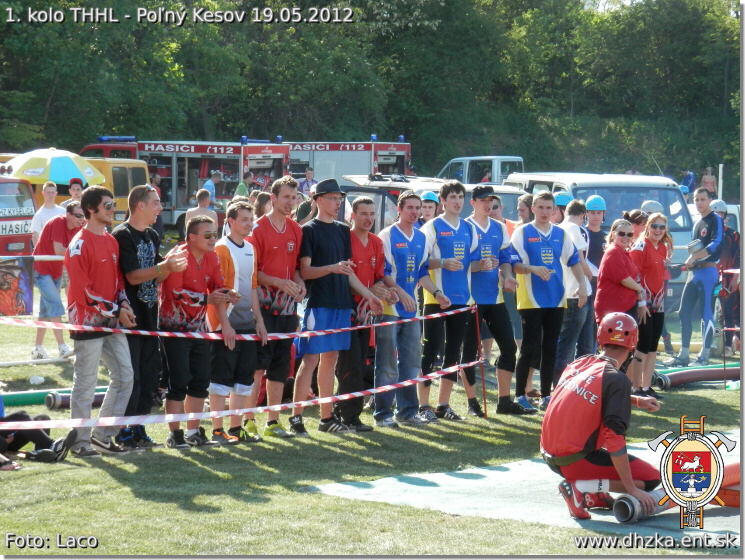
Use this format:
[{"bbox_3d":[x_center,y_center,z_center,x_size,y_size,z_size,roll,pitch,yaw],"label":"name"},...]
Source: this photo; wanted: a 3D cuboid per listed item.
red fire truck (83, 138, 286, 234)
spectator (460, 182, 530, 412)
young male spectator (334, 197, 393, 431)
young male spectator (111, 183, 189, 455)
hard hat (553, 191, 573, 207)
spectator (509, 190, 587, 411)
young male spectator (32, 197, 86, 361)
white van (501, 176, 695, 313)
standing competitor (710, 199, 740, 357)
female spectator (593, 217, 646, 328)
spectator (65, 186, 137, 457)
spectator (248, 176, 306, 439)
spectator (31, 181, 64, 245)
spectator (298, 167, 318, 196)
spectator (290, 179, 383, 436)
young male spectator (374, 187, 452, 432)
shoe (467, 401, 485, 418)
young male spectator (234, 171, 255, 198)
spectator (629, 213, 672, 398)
[{"bbox_3d":[-5.598,-2.482,51.867,6.800,2.850,2.150,3,5,34],"label":"red fire truck"},{"bbox_3d":[0.986,0.155,15.195,0.560,1.800,0.470,-1,3,-19],"label":"spectator"},{"bbox_3d":[-0.049,0.246,14.355,0.480,1.741,0.430,-2,5,-40],"label":"young male spectator"},{"bbox_3d":[-1.561,0.265,13.146,0.500,1.790,0.540,2,4,37],"label":"young male spectator"},{"bbox_3d":[1.905,-0.817,19.000,0.260,0.155,0.210,-1,2,-28],"label":"hard hat"},{"bbox_3d":[1.415,0.154,15.502,0.600,1.770,0.420,-1,3,-10],"label":"spectator"},{"bbox_3d":[-3.193,0.010,19.400,0.620,1.600,0.500,2,3,37],"label":"young male spectator"},{"bbox_3d":[3.540,-0.580,30.400,1.950,2.170,5.000,0,2,-7],"label":"white van"},{"bbox_3d":[4.057,-0.029,21.600,0.580,1.810,0.450,1,2,20],"label":"standing competitor"},{"bbox_3d":[2.109,0.248,16.252,0.430,1.542,0.480,3,4,25],"label":"female spectator"},{"bbox_3d":[-1.872,0.268,13.073,0.450,1.818,0.500,4,5,38],"label":"spectator"},{"bbox_3d":[-0.688,0.189,13.930,0.500,1.893,0.420,-2,5,-36],"label":"spectator"},{"bbox_3d":[-3.461,-0.196,20.358,0.450,1.721,0.300,0,4,-8],"label":"spectator"},{"bbox_3d":[-1.216,-1.248,36.046,0.520,1.780,0.360,0,3,-3],"label":"spectator"},{"bbox_3d":[-0.271,0.188,14.121,0.550,1.881,0.560,5,5,45],"label":"spectator"},{"bbox_3d":[0.304,0.216,14.400,0.530,1.780,0.440,-1,2,-36],"label":"young male spectator"},{"bbox_3d":[0.825,1.028,15.100,0.110,0.120,0.290,0,2,-19],"label":"shoe"},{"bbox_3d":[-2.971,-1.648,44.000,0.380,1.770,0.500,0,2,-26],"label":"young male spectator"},{"bbox_3d":[2.435,0.213,16.469,0.450,1.592,0.350,-1,4,-28],"label":"spectator"}]

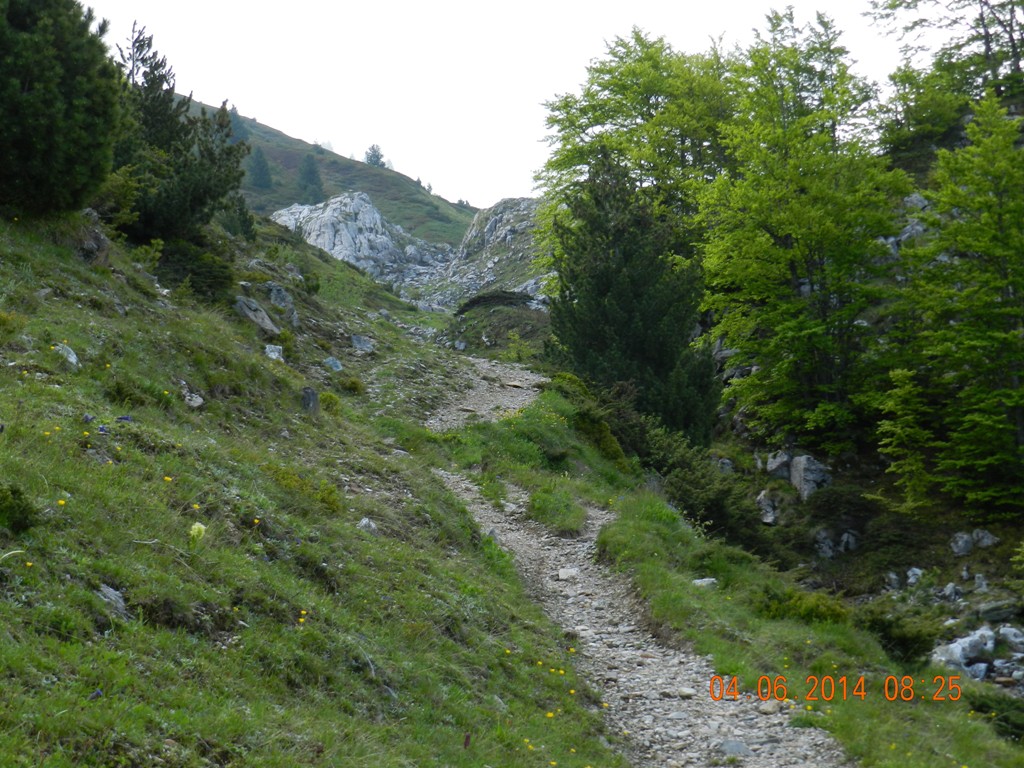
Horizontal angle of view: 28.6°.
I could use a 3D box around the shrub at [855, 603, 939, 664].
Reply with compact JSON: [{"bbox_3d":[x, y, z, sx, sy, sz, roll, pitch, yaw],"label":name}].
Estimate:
[{"bbox_3d":[2.395,1.544,12.500,0.534,0.398,0.481,0,-6,0],"label":"shrub"}]

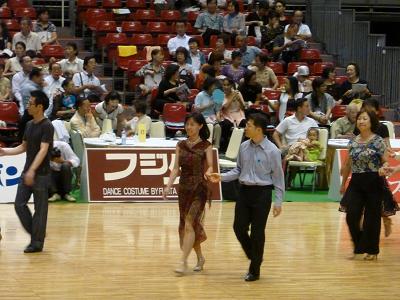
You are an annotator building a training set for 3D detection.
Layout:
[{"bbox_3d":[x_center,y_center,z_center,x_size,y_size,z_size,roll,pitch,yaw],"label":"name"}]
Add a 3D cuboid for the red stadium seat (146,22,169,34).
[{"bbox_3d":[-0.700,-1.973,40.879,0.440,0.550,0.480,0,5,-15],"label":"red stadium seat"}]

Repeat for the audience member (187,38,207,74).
[{"bbox_3d":[-0.075,-1.288,38.600,0.480,1.150,0.720,0,5,3],"label":"audience member"}]

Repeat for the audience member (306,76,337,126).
[{"bbox_3d":[1.850,-0.476,35.010,0.460,1.240,0.750,-1,6,-25],"label":"audience member"}]

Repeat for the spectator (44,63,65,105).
[{"bbox_3d":[-2.326,-0.784,37.000,0.520,1.220,0.780,-1,5,-9],"label":"spectator"}]

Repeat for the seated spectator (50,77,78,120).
[{"bbox_3d":[-2.044,-0.475,35.527,0.500,1.200,0.750,0,5,-15],"label":"seated spectator"}]

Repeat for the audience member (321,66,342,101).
[{"bbox_3d":[2.195,-0.719,37.470,0.500,1.220,0.750,-1,5,-25],"label":"audience member"}]

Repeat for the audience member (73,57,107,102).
[{"bbox_3d":[-1.767,-0.863,37.000,0.550,1.270,0.800,-1,5,-17],"label":"audience member"}]

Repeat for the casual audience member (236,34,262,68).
[{"bbox_3d":[0.723,-1.232,37.174,0.520,1.220,0.750,1,5,-5],"label":"casual audience member"}]

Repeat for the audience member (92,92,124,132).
[{"bbox_3d":[-1.340,-0.212,33.358,0.480,1.280,0.750,0,5,-12],"label":"audience member"}]

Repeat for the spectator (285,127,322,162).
[{"bbox_3d":[1.419,-0.076,31.700,0.380,0.480,0.480,5,6,45],"label":"spectator"}]

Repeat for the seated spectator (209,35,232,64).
[{"bbox_3d":[0.327,-1.263,38.585,0.500,1.250,0.720,1,5,-5],"label":"seated spectator"}]

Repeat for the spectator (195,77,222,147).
[{"bbox_3d":[0.182,-0.499,36.120,0.500,1.250,0.800,-1,5,-22],"label":"spectator"}]

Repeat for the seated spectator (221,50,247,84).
[{"bbox_3d":[0.547,-1.012,37.800,0.500,1.200,0.750,0,5,-6],"label":"seated spectator"}]

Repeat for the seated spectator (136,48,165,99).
[{"bbox_3d":[-0.737,-0.935,36.006,0.480,1.260,0.750,0,5,-8],"label":"seated spectator"}]

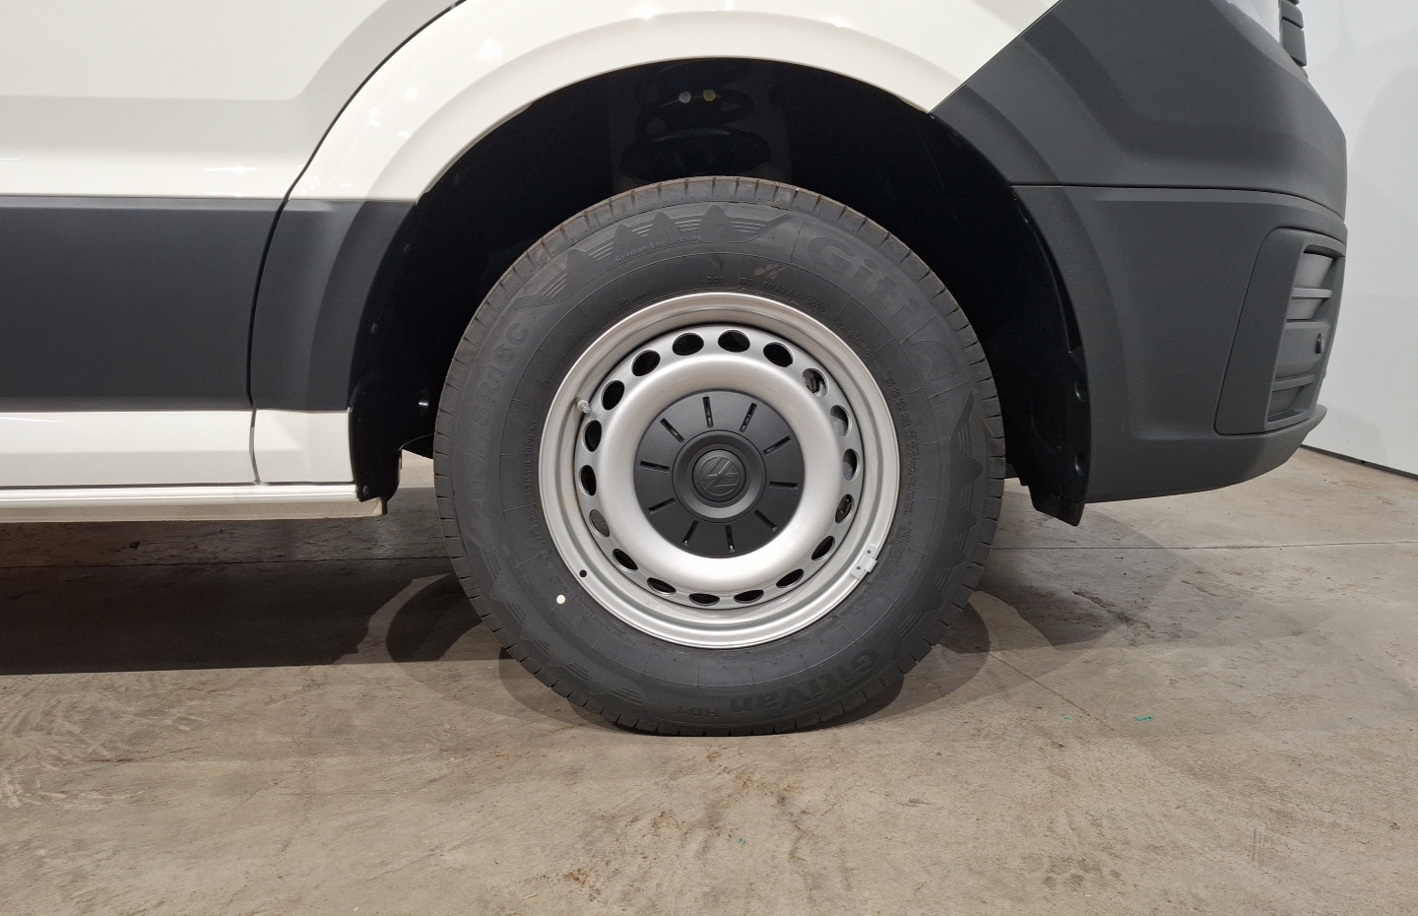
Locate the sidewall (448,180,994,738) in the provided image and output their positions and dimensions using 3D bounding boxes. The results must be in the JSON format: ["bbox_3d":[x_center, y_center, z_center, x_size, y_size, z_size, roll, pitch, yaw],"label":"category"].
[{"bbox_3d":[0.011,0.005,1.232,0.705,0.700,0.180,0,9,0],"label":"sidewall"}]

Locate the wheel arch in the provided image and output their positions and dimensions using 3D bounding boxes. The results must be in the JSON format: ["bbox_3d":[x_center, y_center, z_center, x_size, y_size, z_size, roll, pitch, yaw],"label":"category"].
[{"bbox_3d":[-0.042,-0.207,1.211,0.982,0.516,0.260,0,9,-1],"label":"wheel arch"}]

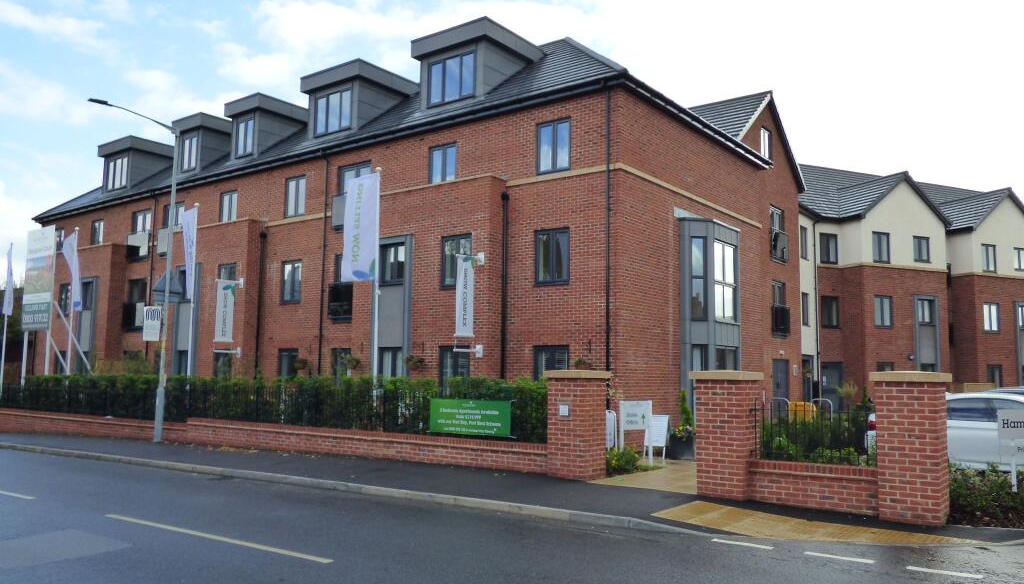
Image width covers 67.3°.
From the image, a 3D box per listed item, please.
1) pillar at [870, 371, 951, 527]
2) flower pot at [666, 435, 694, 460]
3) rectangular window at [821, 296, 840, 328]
[{"bbox_3d":[4.811,1.837,9.222,0.760,1.755,0.760,-4,-8,37],"label":"pillar"},{"bbox_3d":[3.476,3.073,15.237,0.520,0.480,0.520,-4,-7,36],"label":"flower pot"},{"bbox_3d":[13.570,0.879,32.823,0.980,1.340,0.100,3,-7,-22],"label":"rectangular window"}]

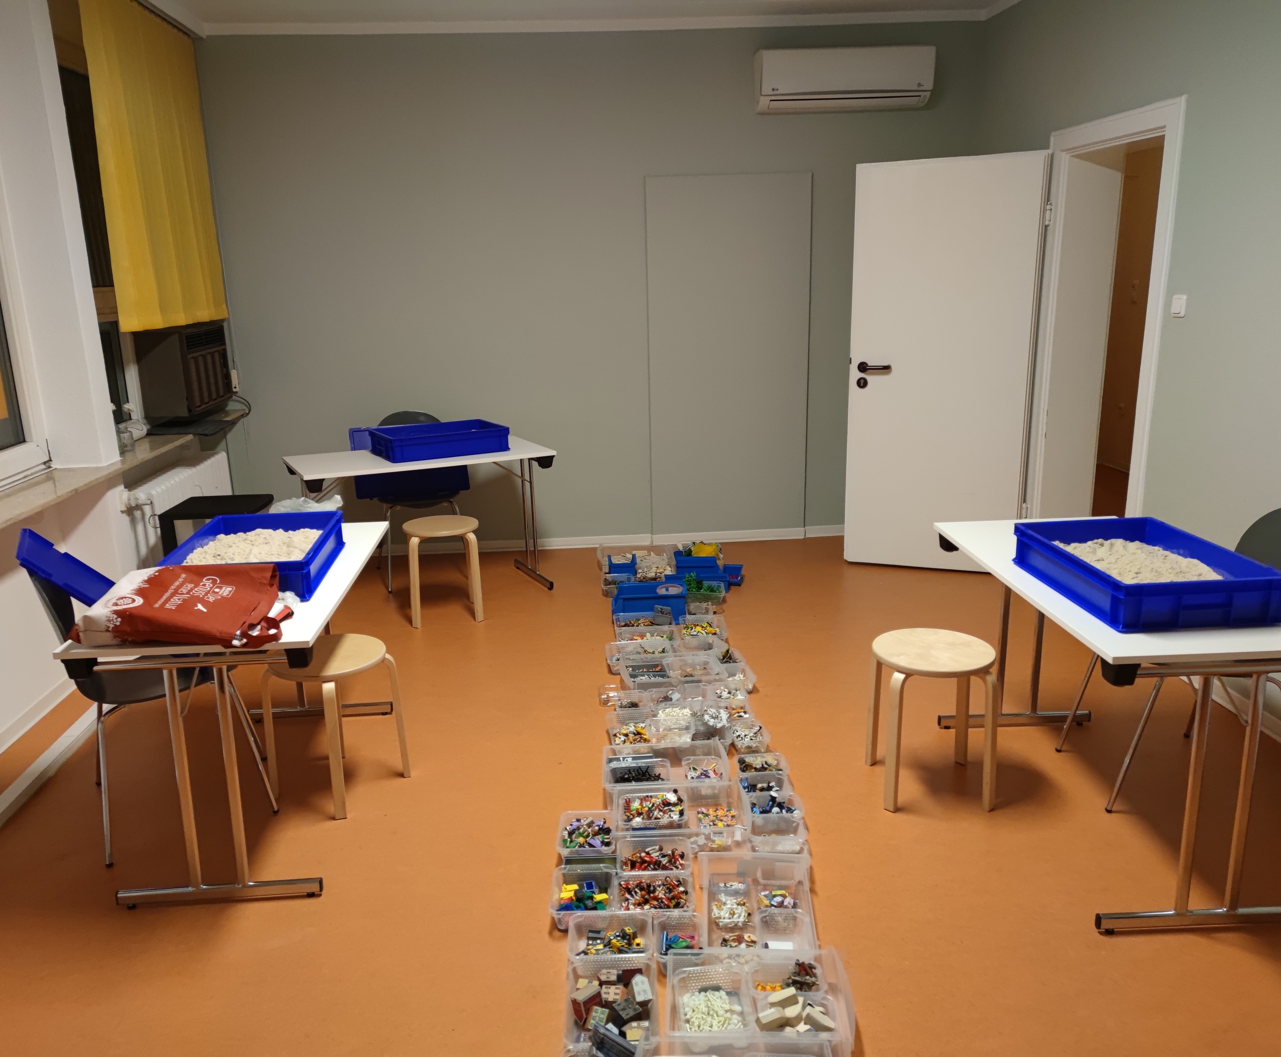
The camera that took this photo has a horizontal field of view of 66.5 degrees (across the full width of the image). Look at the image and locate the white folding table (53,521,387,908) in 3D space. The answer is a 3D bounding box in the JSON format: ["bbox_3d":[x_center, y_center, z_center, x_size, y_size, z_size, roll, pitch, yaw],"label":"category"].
[{"bbox_3d":[-1.127,0.482,3.000,0.602,0.730,1.195,-3,14,-5],"label":"white folding table"}]

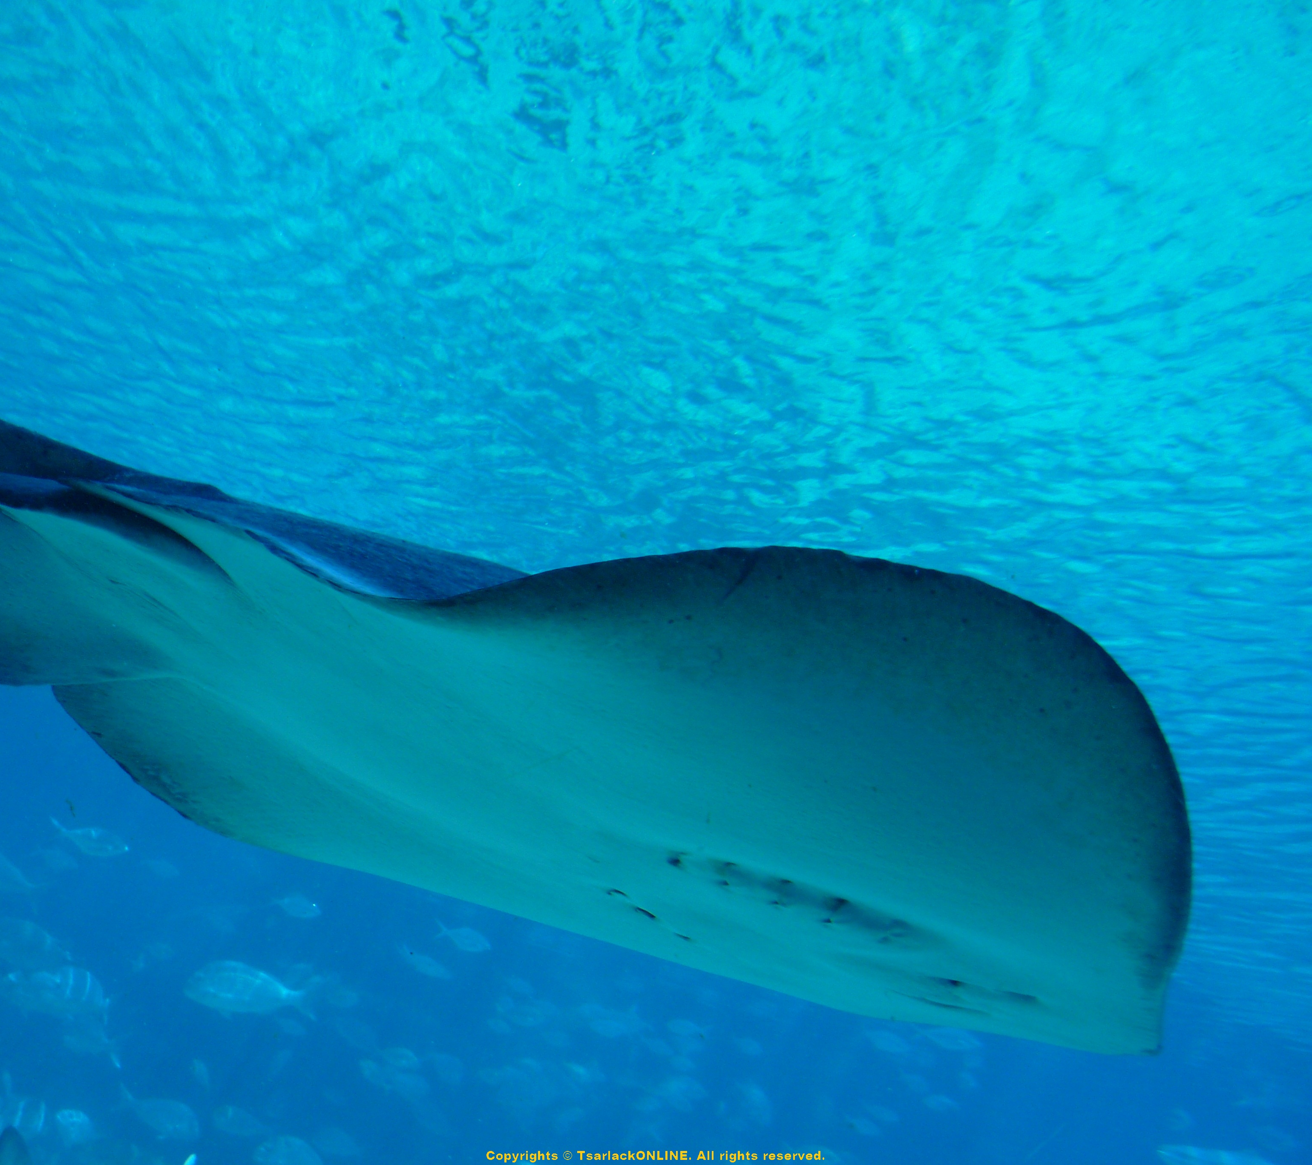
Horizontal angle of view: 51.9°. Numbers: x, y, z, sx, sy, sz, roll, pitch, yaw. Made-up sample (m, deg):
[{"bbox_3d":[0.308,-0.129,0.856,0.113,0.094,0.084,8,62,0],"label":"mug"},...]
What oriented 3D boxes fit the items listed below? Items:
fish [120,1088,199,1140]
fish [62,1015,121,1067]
[{"bbox_3d":[-1.583,1.692,4.300,0.250,0.110,0.048,26,-21,7],"label":"fish"},{"bbox_3d":[-1.886,1.535,4.500,0.230,0.105,0.045,16,-19,21],"label":"fish"}]

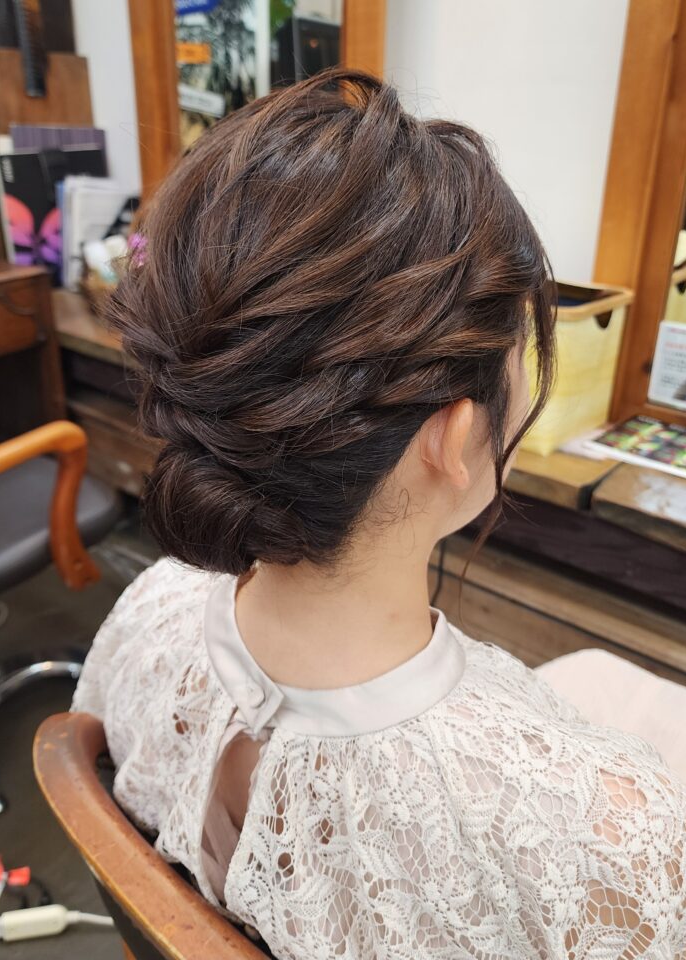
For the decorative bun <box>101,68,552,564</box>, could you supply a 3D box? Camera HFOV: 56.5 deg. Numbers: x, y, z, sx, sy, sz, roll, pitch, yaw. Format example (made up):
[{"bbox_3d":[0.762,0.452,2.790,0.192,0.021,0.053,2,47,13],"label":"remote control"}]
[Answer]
[{"bbox_3d":[0.003,-0.086,0.390,0.260,0.270,0.205,-17,27,-42],"label":"decorative bun"}]

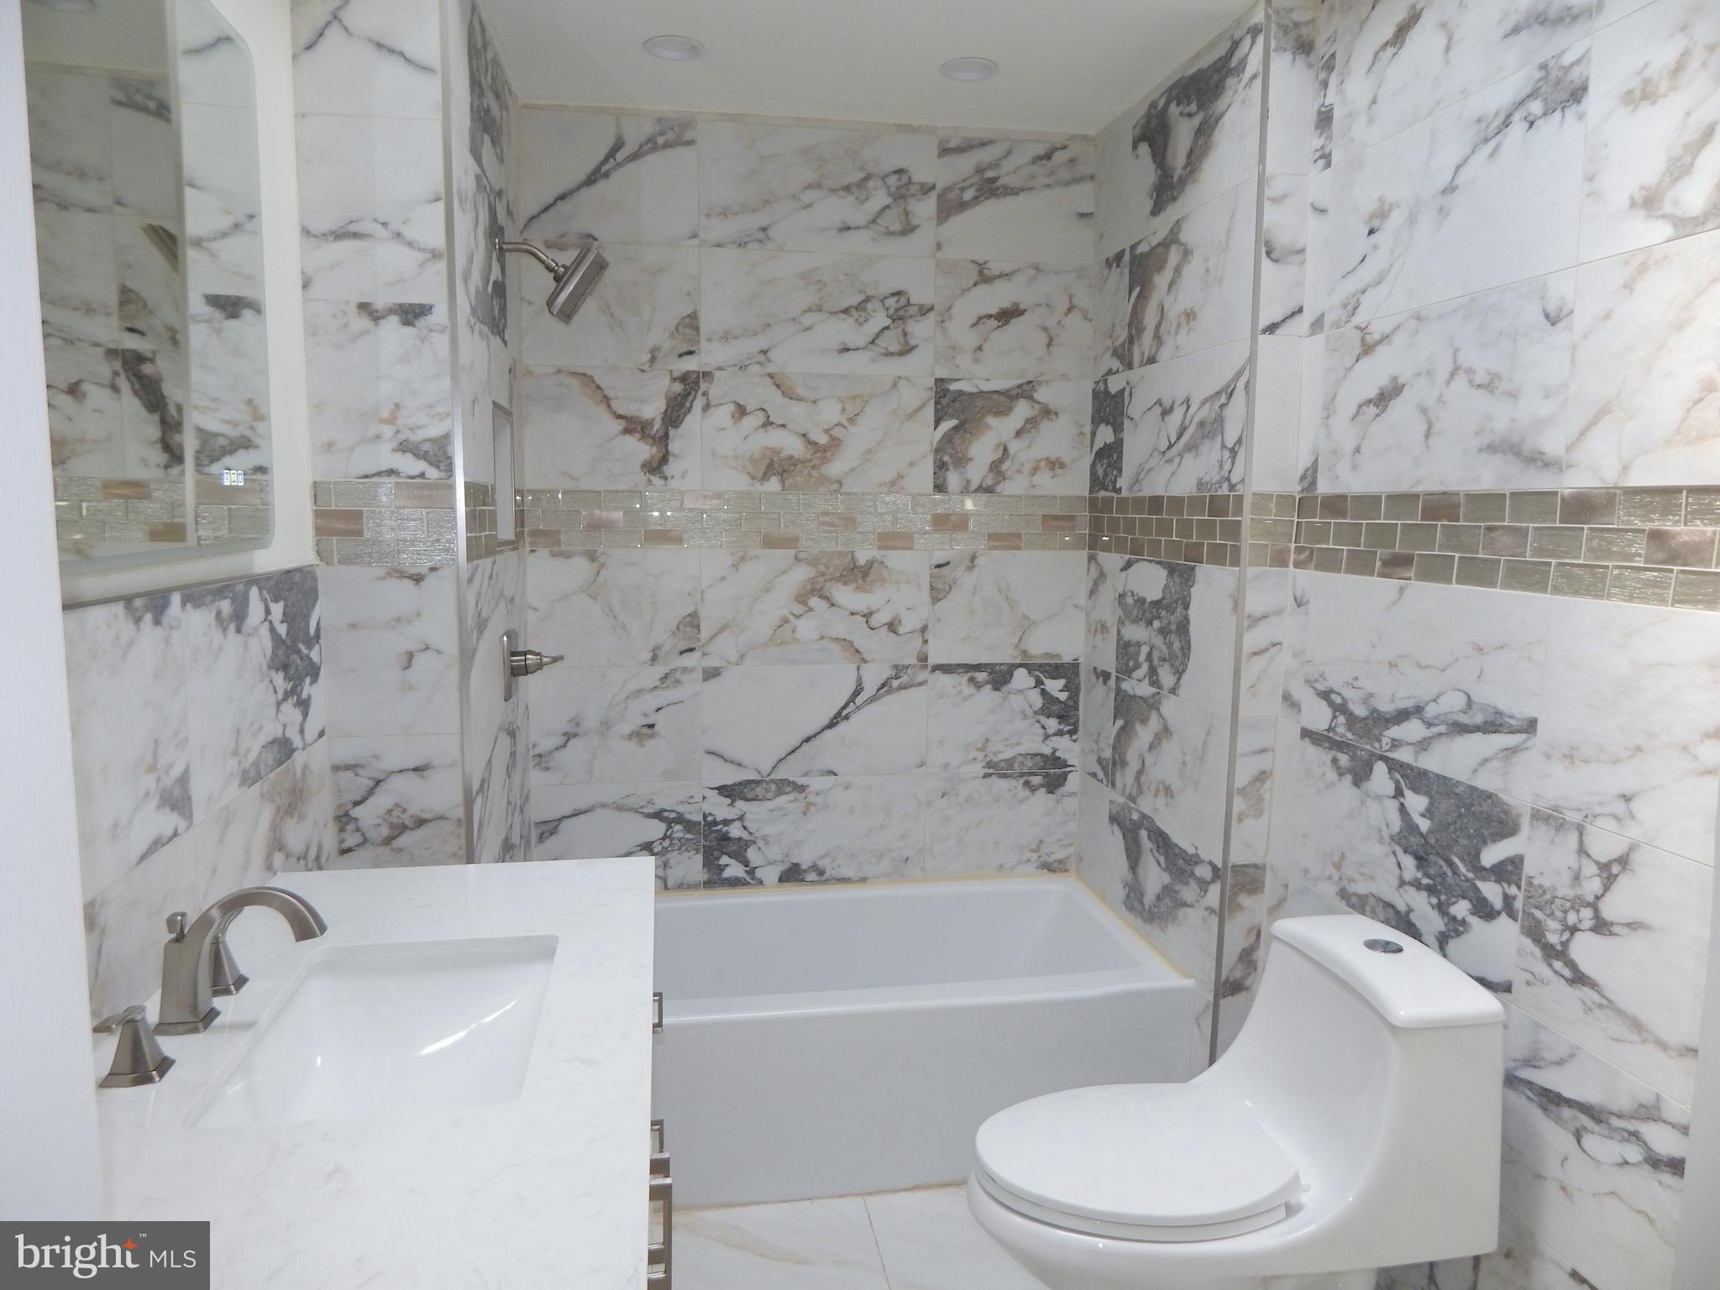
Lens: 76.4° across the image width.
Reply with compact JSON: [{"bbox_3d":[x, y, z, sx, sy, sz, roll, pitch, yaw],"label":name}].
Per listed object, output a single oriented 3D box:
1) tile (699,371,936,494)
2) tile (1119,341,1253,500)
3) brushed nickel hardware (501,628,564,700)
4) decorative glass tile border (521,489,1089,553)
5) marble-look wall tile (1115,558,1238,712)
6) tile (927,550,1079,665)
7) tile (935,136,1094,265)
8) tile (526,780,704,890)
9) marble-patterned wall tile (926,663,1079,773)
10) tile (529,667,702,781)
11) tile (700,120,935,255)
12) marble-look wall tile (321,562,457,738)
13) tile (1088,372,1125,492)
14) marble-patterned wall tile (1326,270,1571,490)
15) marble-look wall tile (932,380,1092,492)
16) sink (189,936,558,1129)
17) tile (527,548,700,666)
[{"bbox_3d":[-0.108,-0.549,2.846,0.605,0.301,0.012,-1,7,-8],"label":"tile"},{"bbox_3d":[0.725,-0.494,2.464,0.010,0.305,0.595,-1,7,-11],"label":"tile"},{"bbox_3d":[-0.729,0.046,2.456,0.127,0.155,0.145,-1,7,-8],"label":"brushed nickel hardware"},{"bbox_3d":[-0.109,-0.323,2.879,1.488,0.151,0.010,-1,7,-10],"label":"decorative glass tile border"},{"bbox_3d":[0.709,-0.038,2.487,0.010,0.299,0.589,-1,7,-10],"label":"marble-look wall tile"},{"bbox_3d":[0.404,-0.102,2.994,0.441,0.305,0.010,-1,7,-10],"label":"tile"},{"bbox_3d":[0.416,-1.166,2.861,0.441,0.309,0.010,-1,7,-10],"label":"tile"},{"bbox_3d":[-0.635,0.513,2.905,0.436,0.300,0.012,-1,7,-8],"label":"tile"},{"bbox_3d":[0.401,0.201,3.032,0.441,0.305,0.010,-1,7,-10],"label":"marble-patterned wall tile"},{"bbox_3d":[-0.632,0.210,2.867,0.436,0.305,0.012,-1,7,-8],"label":"tile"},{"bbox_3d":[-0.102,-1.148,2.770,0.605,0.301,0.012,-1,7,-8],"label":"tile"},{"bbox_3d":[-0.829,0.012,1.943,0.223,0.299,0.010,-1,7,-10],"label":"marble-look wall tile"},{"bbox_3d":[0.644,-0.538,2.836,0.010,0.298,0.226,-1,7,-10],"label":"tile"},{"bbox_3d":[0.936,-0.406,1.807,0.010,0.298,0.585,-1,7,-10],"label":"marble-patterned wall tile"},{"bbox_3d":[0.409,-0.554,2.937,0.441,0.305,0.010,-1,7,-10],"label":"marble-look wall tile"},{"bbox_3d":[-0.515,0.509,1.251,0.330,0.159,0.438,-1,7,-10],"label":"sink"},{"bbox_3d":[-0.629,-0.093,2.828,0.436,0.302,0.012,-1,7,-8],"label":"tile"}]

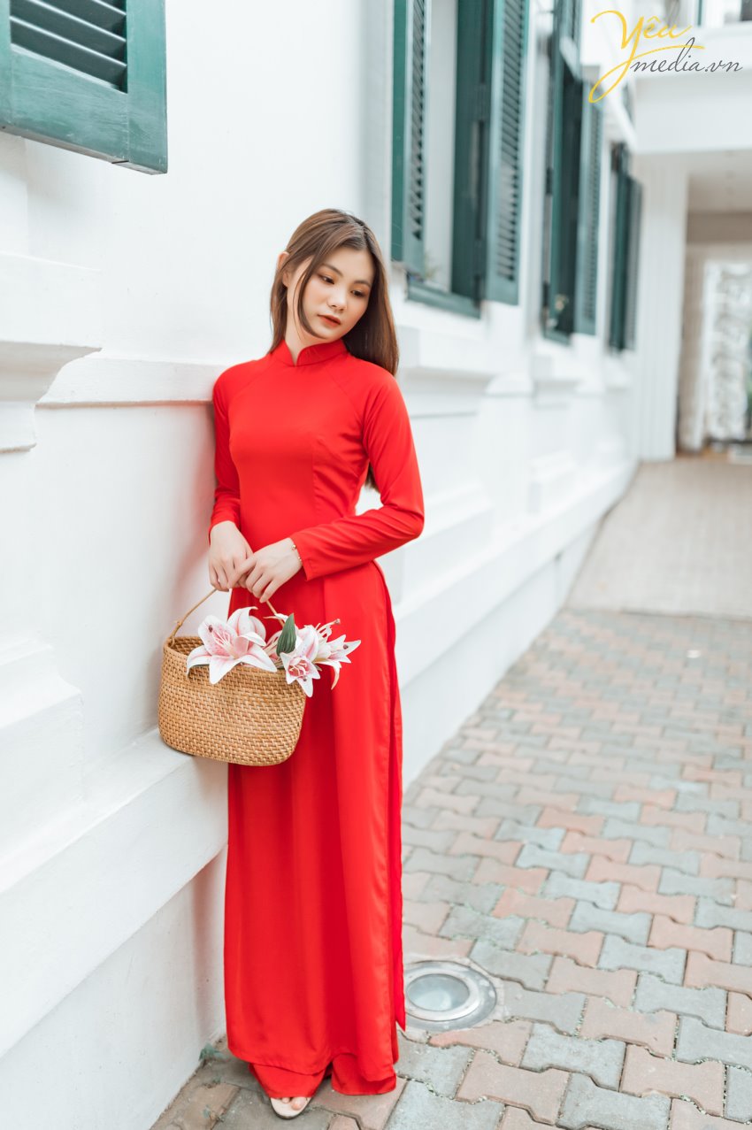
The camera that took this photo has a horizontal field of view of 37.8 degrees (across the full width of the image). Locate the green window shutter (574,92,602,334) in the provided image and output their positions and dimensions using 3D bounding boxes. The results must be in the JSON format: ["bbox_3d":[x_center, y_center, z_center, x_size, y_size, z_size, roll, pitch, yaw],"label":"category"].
[{"bbox_3d":[1.310,-2.144,6.768,0.045,1.417,0.460,5,10,25],"label":"green window shutter"}]

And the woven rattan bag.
[{"bbox_3d":[-0.242,0.177,1.863,0.265,0.300,0.150,5,10,25],"label":"woven rattan bag"}]

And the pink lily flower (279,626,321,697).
[{"bbox_3d":[-0.118,0.154,1.758,0.075,0.105,0.080,1,9,0],"label":"pink lily flower"}]

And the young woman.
[{"bbox_3d":[-0.114,0.205,2.029,0.410,1.665,0.340,5,10,25],"label":"young woman"}]

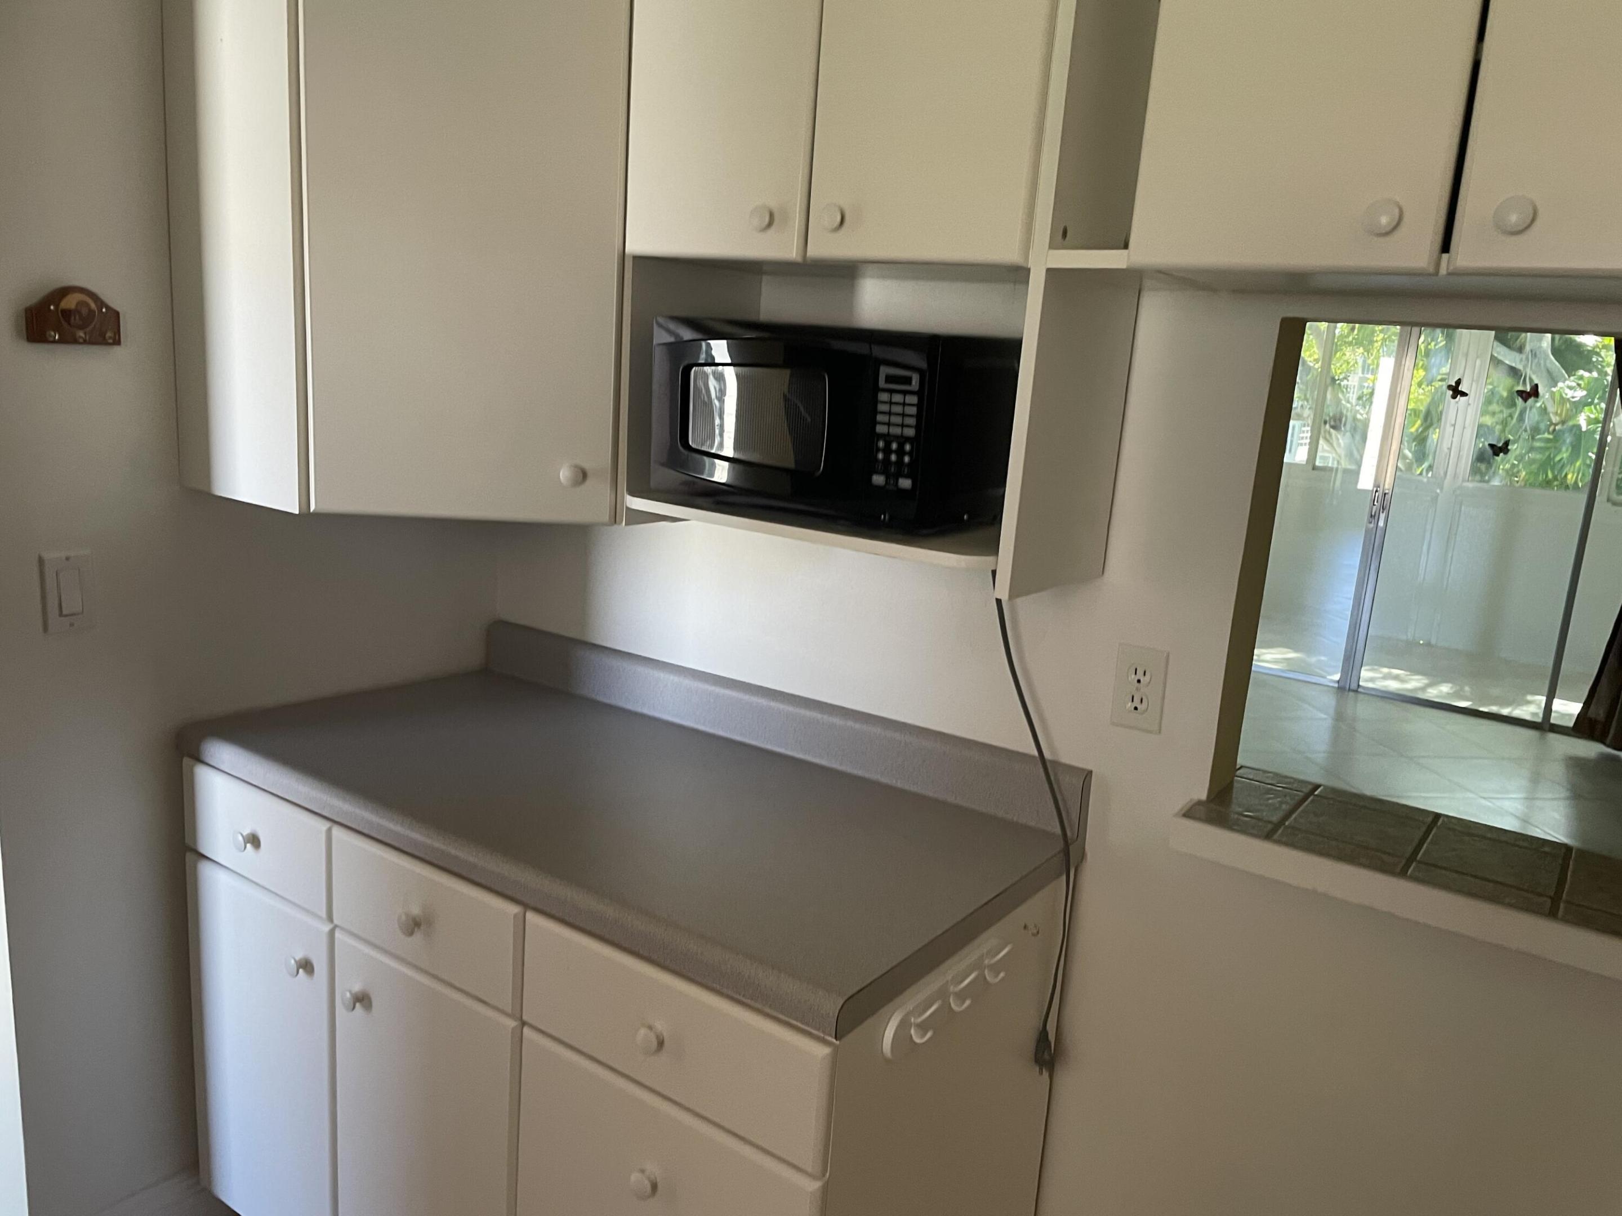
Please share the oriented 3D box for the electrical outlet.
[{"bbox_3d":[0.446,0.111,1.655,0.070,0.115,0.011,12,14,33],"label":"electrical outlet"}]

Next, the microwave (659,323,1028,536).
[{"bbox_3d":[0.045,-0.252,1.676,0.450,0.250,0.325,12,14,33],"label":"microwave"}]

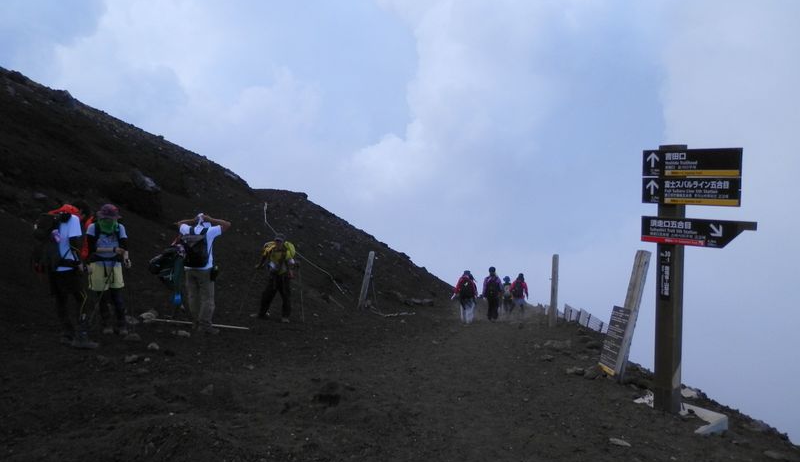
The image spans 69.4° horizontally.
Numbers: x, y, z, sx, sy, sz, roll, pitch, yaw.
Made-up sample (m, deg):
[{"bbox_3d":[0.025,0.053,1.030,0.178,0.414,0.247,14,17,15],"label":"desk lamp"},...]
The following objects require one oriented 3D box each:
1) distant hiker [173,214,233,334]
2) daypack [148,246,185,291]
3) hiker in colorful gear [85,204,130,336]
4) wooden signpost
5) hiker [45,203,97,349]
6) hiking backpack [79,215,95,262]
[{"bbox_3d":[-2.570,0.552,7.500,0.660,1.580,0.450,-1,6,13],"label":"distant hiker"},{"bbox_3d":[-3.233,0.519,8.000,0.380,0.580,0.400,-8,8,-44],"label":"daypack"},{"bbox_3d":[-3.639,0.480,7.200,0.530,1.620,0.420,-5,7,-25],"label":"hiker in colorful gear"},{"bbox_3d":[2.313,0.409,4.489,0.190,2.140,0.832,-8,9,-42],"label":"wooden signpost"},{"bbox_3d":[-3.849,0.531,6.750,0.520,1.680,0.480,-2,6,-3],"label":"hiker"},{"bbox_3d":[-4.110,0.099,7.600,0.330,0.600,0.280,-2,6,-3],"label":"hiking backpack"}]

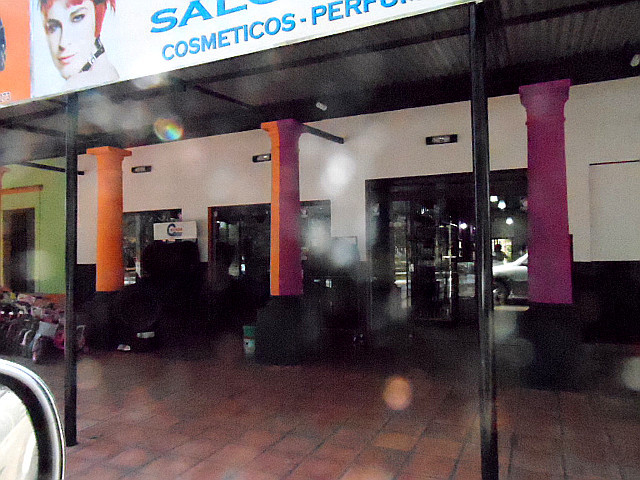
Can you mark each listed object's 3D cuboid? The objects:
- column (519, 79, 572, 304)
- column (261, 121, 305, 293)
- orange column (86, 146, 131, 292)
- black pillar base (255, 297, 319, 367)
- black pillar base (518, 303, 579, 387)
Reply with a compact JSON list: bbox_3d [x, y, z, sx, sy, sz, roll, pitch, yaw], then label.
[{"bbox_3d":[2.323,-0.460,4.548,0.456,2.170,0.456,-2,-2,23],"label":"column"},{"bbox_3d":[-0.431,-0.386,5.706,0.456,2.170,0.456,-2,-2,23],"label":"column"},{"bbox_3d":[-3.260,-0.311,6.896,0.456,2.170,0.456,-2,-2,23],"label":"orange column"},{"bbox_3d":[-0.412,1.107,5.659,0.559,0.819,0.559,-2,-2,23],"label":"black pillar base"},{"bbox_3d":[2.342,1.034,4.500,0.559,0.819,0.559,-2,-2,23],"label":"black pillar base"}]

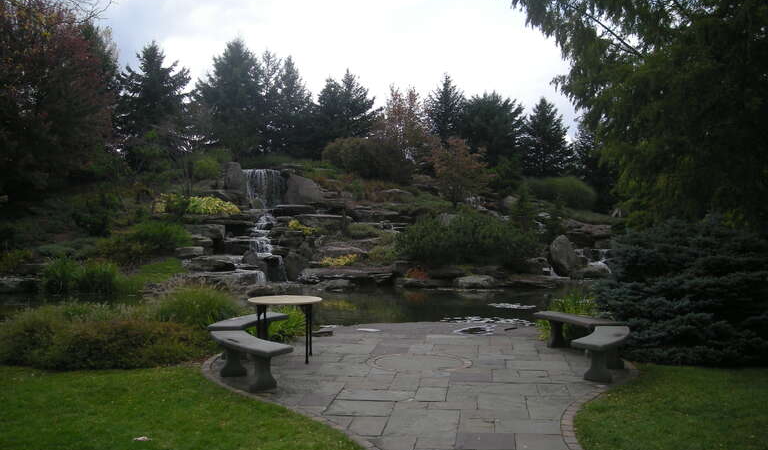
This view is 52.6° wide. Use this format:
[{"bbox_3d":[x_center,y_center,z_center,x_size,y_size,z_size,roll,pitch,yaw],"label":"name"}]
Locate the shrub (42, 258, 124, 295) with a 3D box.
[{"bbox_3d":[-8.076,1.366,20.800,2.143,0.991,1.500,0,0,0],"label":"shrub"}]

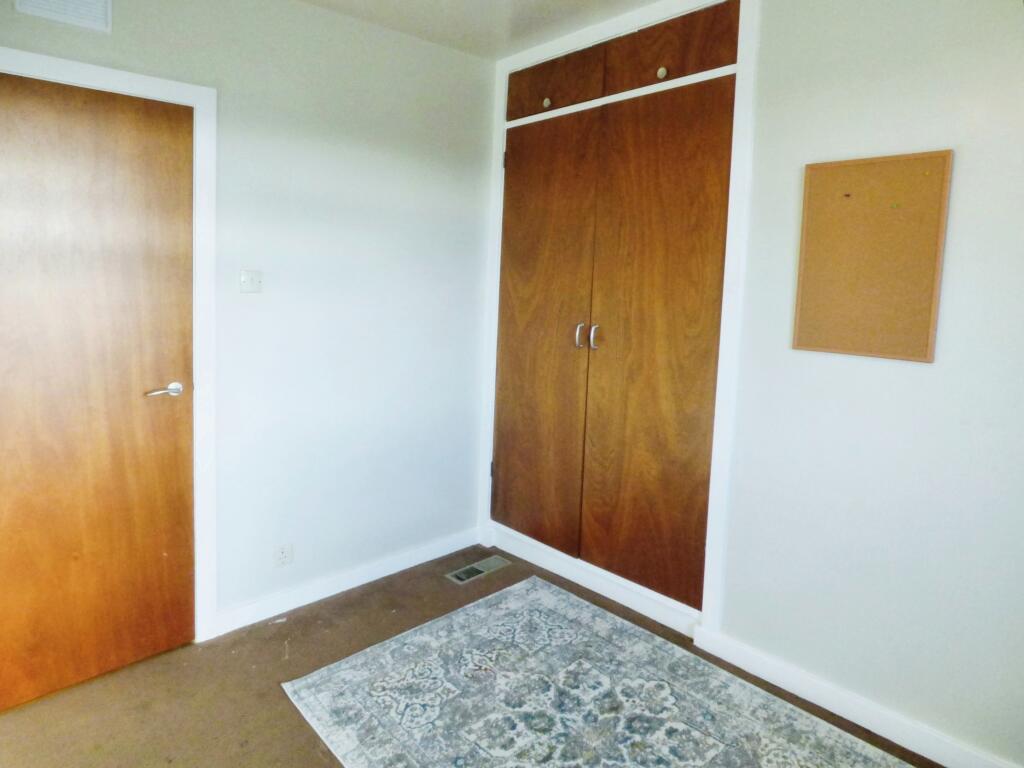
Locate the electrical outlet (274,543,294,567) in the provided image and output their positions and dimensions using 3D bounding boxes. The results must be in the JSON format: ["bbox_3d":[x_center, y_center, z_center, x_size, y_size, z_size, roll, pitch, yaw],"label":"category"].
[{"bbox_3d":[-0.940,0.712,2.449,0.084,0.098,0.012,-4,7,-40],"label":"electrical outlet"}]

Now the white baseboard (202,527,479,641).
[{"bbox_3d":[-0.680,0.860,2.681,1.300,0.096,0.018,-8,10,-39],"label":"white baseboard"}]

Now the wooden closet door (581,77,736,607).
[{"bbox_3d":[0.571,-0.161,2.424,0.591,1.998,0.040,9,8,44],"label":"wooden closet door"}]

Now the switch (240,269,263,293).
[{"bbox_3d":[-1.000,-0.396,2.279,0.086,0.088,0.012,-4,7,-40],"label":"switch"}]

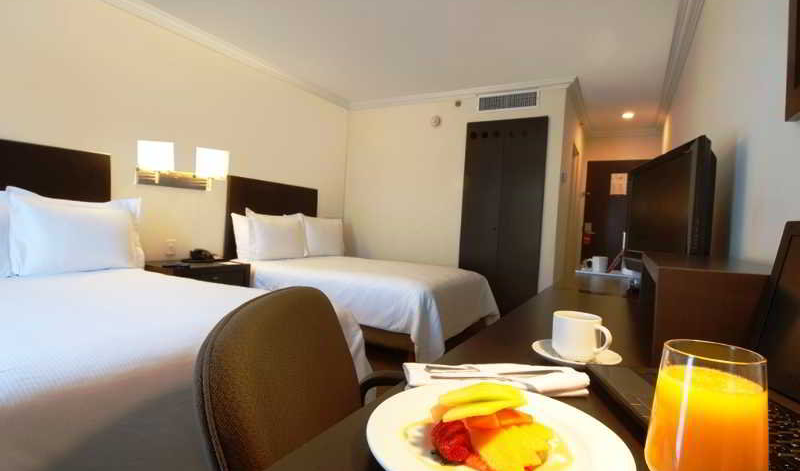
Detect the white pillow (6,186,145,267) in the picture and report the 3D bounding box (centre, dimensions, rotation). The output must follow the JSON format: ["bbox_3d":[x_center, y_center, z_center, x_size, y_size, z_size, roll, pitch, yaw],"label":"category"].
[{"bbox_3d":[-1.978,-0.015,2.498,0.190,0.480,0.700,-8,-4,30],"label":"white pillow"}]

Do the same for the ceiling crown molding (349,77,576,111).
[{"bbox_3d":[0.531,-1.592,4.588,2.745,0.080,0.090,4,2,30],"label":"ceiling crown molding"}]

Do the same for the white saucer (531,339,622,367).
[{"bbox_3d":[0.319,0.215,0.727,0.150,0.022,0.150,4,2,30],"label":"white saucer"}]

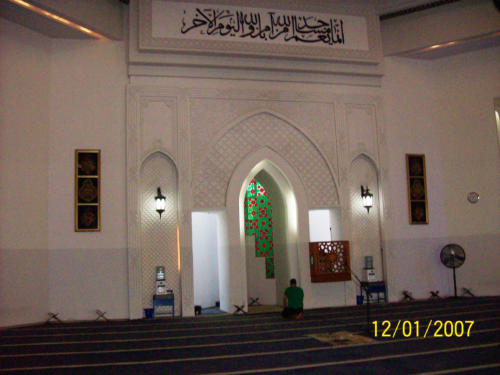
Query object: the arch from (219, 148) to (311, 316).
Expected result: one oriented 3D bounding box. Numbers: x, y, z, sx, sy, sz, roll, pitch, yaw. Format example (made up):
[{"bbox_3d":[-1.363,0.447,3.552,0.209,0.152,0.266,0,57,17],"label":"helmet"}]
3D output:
[{"bbox_3d":[0.478,1.136,14.672,2.404,4.668,0.397,0,-8,-14],"label":"arch"}]

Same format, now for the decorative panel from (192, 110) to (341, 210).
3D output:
[{"bbox_3d":[0.476,-0.793,14.855,4.320,2.801,0.119,0,-8,-14],"label":"decorative panel"}]

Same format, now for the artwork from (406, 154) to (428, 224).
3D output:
[{"bbox_3d":[5.186,0.044,16.077,0.695,2.205,0.060,0,-8,-14],"label":"artwork"}]

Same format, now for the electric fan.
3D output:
[{"bbox_3d":[6.011,2.492,15.329,0.695,1.559,0.447,-5,-8,16],"label":"electric fan"}]

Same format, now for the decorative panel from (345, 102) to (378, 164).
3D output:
[{"bbox_3d":[3.375,-1.677,15.691,1.013,1.808,0.099,0,-8,-14],"label":"decorative panel"}]

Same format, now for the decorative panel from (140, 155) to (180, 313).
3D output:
[{"bbox_3d":[-2.367,1.230,13.950,1.013,4.469,0.159,0,-8,-14],"label":"decorative panel"}]

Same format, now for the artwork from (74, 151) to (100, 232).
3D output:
[{"bbox_3d":[-4.266,0.069,13.676,0.675,2.205,0.060,0,-8,-14],"label":"artwork"}]

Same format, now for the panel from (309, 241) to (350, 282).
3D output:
[{"bbox_3d":[2.290,2.105,14.738,1.232,1.122,0.119,0,-8,-14],"label":"panel"}]

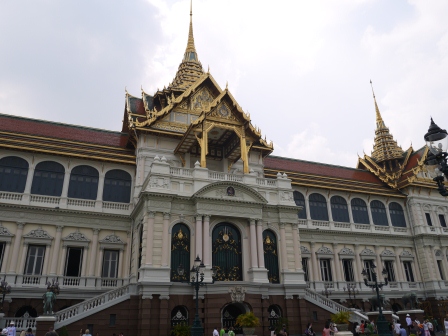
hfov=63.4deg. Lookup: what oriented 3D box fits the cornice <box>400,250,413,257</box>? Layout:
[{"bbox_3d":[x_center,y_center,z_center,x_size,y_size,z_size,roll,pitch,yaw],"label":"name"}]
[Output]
[{"bbox_3d":[27.434,12.856,54.239,2.750,1.150,0.450,8,-25,-20],"label":"cornice"}]

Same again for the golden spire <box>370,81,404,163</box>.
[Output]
[{"bbox_3d":[31.337,-9.818,73.362,4.600,18.800,4.600,8,-25,-20],"label":"golden spire"}]

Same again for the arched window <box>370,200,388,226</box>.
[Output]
[{"bbox_3d":[23.925,6.948,55.580,2.900,3.900,0.350,8,-25,-20],"label":"arched window"}]

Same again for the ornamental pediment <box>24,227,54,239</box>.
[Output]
[{"bbox_3d":[-18.834,6.603,36.755,2.900,1.200,0.450,8,-25,-20],"label":"ornamental pediment"}]

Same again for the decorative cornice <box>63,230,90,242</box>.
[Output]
[{"bbox_3d":[-15.048,6.933,37.130,2.720,1.080,0.400,8,-26,-19],"label":"decorative cornice"}]

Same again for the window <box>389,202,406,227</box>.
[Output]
[{"bbox_3d":[27.353,7.400,56.938,2.900,3.900,0.350,8,-25,-20],"label":"window"}]

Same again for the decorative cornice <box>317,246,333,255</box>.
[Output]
[{"bbox_3d":[13.237,10.823,47.592,2.750,1.050,0.450,8,-25,-20],"label":"decorative cornice"}]

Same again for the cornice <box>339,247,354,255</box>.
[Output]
[{"bbox_3d":[16.978,11.503,50.105,2.900,1.200,0.450,8,-25,-20],"label":"cornice"}]

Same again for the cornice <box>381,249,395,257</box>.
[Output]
[{"bbox_3d":[23.255,12.106,51.328,2.750,1.050,0.450,8,-25,-20],"label":"cornice"}]

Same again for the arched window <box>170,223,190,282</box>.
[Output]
[{"bbox_3d":[-3.909,7.601,33.012,1.760,5.320,0.300,8,-26,-19],"label":"arched window"}]

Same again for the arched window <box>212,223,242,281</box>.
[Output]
[{"bbox_3d":[0.383,7.989,34.925,3.000,5.600,0.450,8,-25,-20],"label":"arched window"}]

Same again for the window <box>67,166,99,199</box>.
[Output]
[{"bbox_3d":[-15.315,1.592,39.816,2.900,3.900,0.400,8,-25,-20],"label":"window"}]

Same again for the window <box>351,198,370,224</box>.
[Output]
[{"bbox_3d":[20.450,6.507,54.214,2.900,3.900,0.350,8,-25,-20],"label":"window"}]

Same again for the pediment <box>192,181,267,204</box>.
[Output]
[{"bbox_3d":[0.571,2.647,37.612,8.400,2.300,1.000,8,-25,-20],"label":"pediment"}]

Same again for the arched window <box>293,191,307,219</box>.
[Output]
[{"bbox_3d":[9.731,4.901,48.942,3.020,3.960,0.300,8,-26,-19],"label":"arched window"}]

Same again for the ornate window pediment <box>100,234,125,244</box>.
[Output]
[{"bbox_3d":[-11.702,7.452,38.287,2.640,1.000,0.400,8,-26,-19],"label":"ornate window pediment"}]

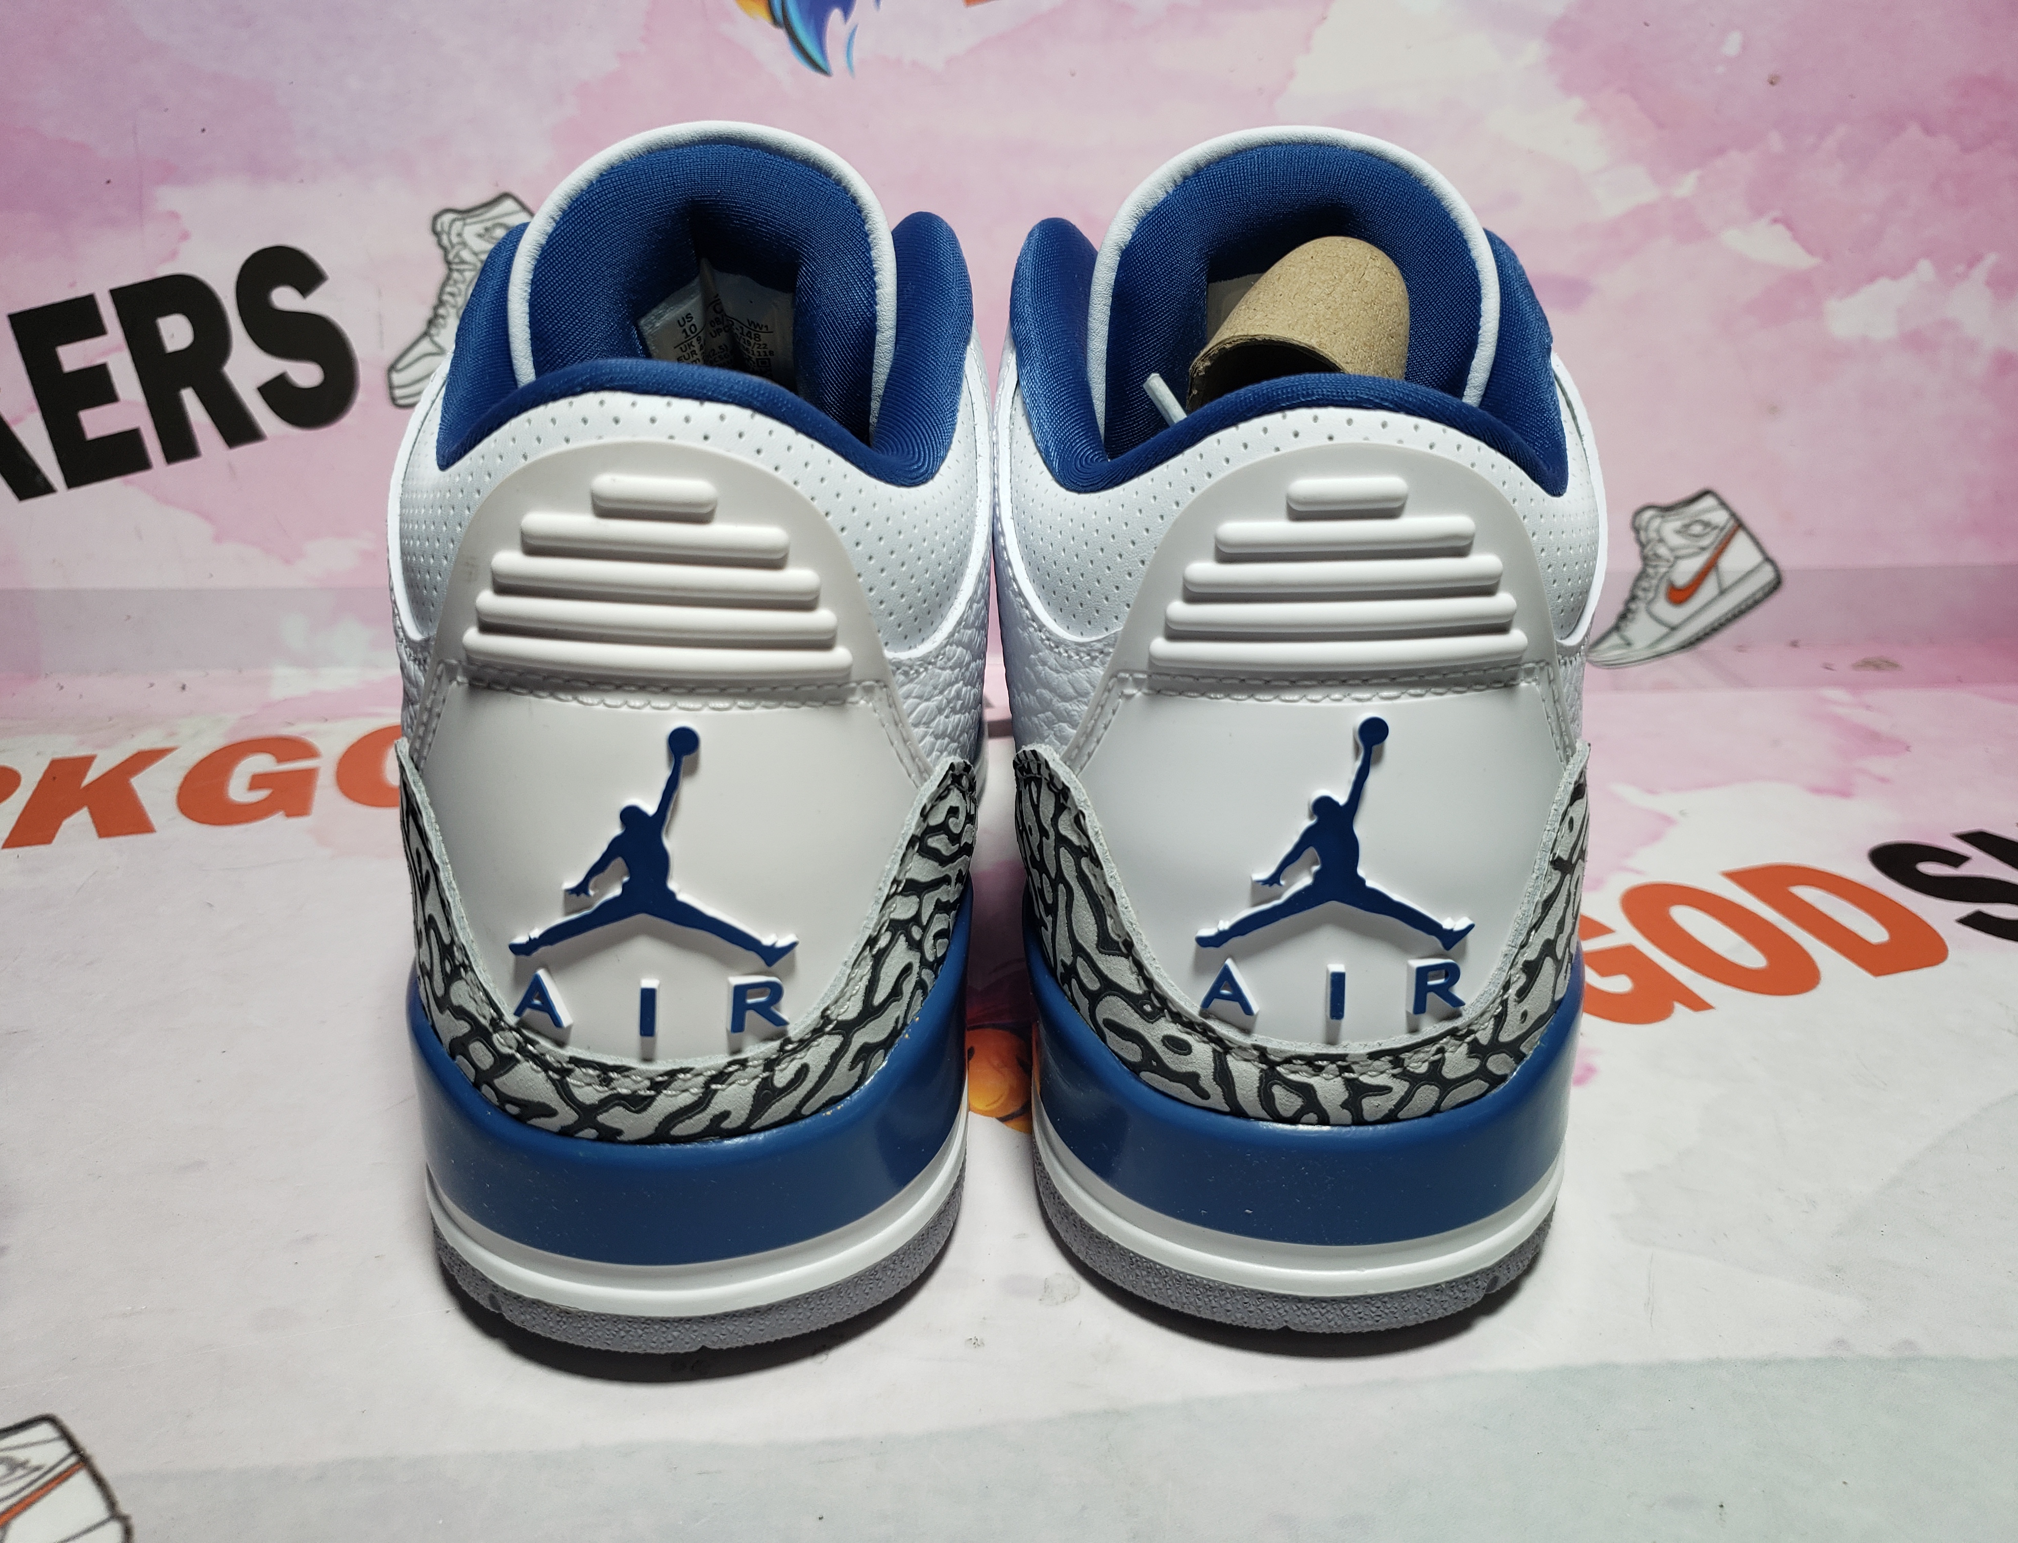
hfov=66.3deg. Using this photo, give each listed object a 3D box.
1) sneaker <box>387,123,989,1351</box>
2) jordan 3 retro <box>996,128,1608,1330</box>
[{"bbox_3d":[-0.060,-0.049,0.327,0.113,0.160,0.300,-1,23,-5],"label":"sneaker"},{"bbox_3d":[0.057,-0.050,0.330,0.113,0.160,0.300,2,23,5],"label":"jordan 3 retro"}]

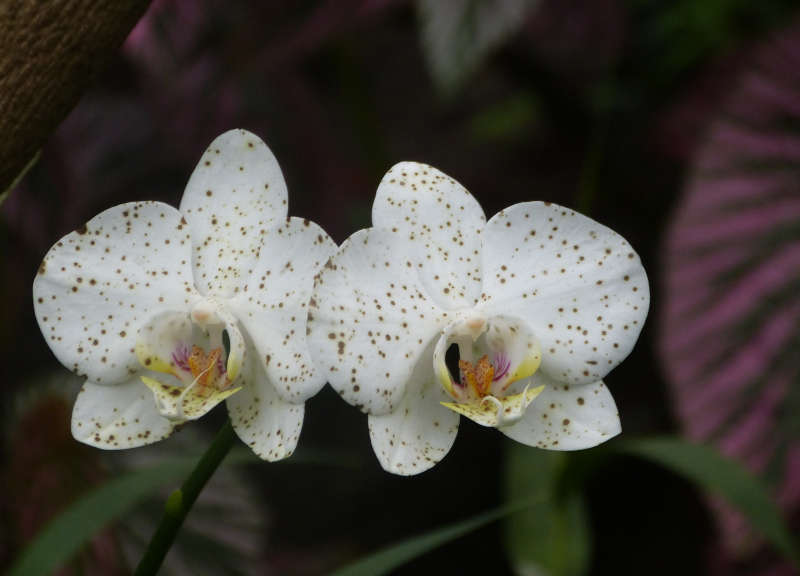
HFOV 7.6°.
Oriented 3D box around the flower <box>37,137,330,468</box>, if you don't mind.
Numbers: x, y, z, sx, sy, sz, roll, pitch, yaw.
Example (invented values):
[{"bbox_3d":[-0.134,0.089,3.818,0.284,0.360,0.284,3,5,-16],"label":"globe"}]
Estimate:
[{"bbox_3d":[-0.058,0.002,1.630,0.088,0.088,0.036,10,11,21],"label":"flower"}]

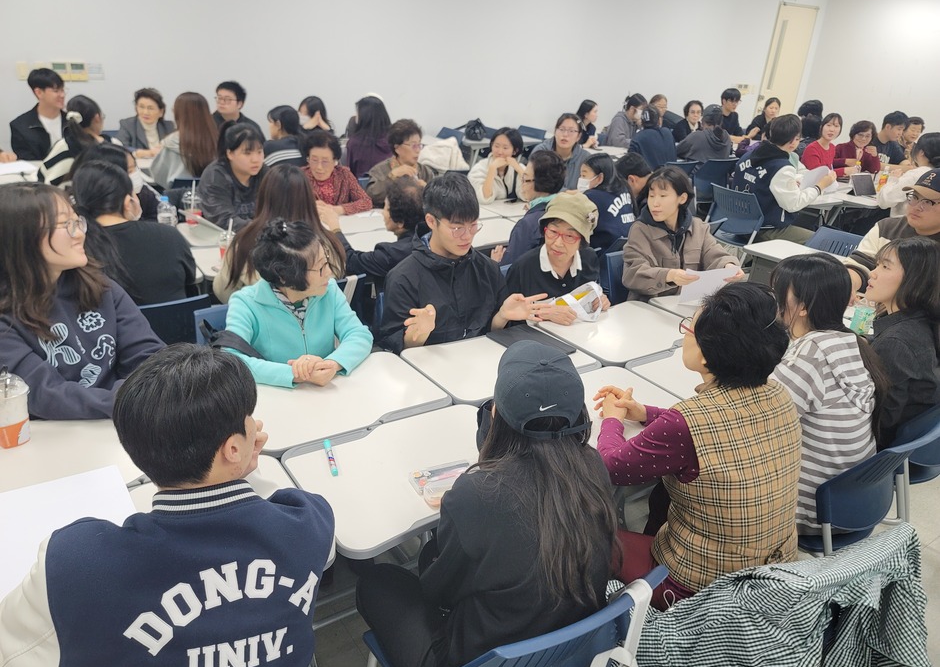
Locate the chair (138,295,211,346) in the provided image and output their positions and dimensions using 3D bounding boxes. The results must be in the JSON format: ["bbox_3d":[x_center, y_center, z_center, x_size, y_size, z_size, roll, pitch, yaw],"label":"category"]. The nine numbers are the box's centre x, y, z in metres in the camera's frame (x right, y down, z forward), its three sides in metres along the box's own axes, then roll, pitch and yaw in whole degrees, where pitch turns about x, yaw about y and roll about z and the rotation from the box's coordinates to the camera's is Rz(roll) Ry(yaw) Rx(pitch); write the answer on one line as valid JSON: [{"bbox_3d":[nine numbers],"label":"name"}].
[{"bbox_3d":[-1.293,0.180,2.641,0.520,0.800,0.550,-11,28,-32],"label":"chair"}]

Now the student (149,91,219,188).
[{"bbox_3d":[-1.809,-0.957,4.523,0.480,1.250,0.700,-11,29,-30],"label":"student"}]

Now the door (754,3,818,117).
[{"bbox_3d":[4.521,-3.475,9.939,0.930,2.390,0.100,-11,28,-32],"label":"door"}]

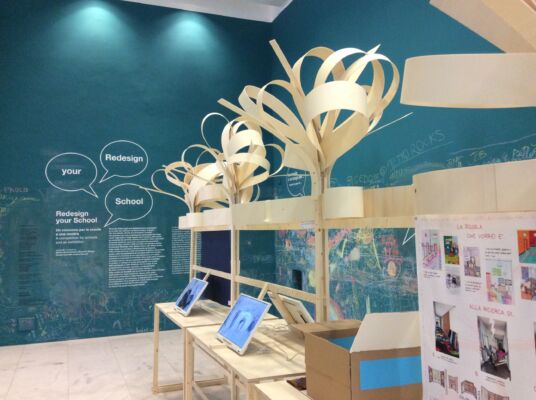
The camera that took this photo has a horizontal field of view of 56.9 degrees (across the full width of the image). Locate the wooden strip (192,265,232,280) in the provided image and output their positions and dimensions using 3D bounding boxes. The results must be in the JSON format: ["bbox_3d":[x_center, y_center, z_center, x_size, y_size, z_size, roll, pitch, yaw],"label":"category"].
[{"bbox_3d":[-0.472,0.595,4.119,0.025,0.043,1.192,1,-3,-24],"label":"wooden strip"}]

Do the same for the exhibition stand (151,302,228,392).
[{"bbox_3d":[-0.476,1.321,4.088,0.720,0.798,1.173,1,-3,-22],"label":"exhibition stand"}]

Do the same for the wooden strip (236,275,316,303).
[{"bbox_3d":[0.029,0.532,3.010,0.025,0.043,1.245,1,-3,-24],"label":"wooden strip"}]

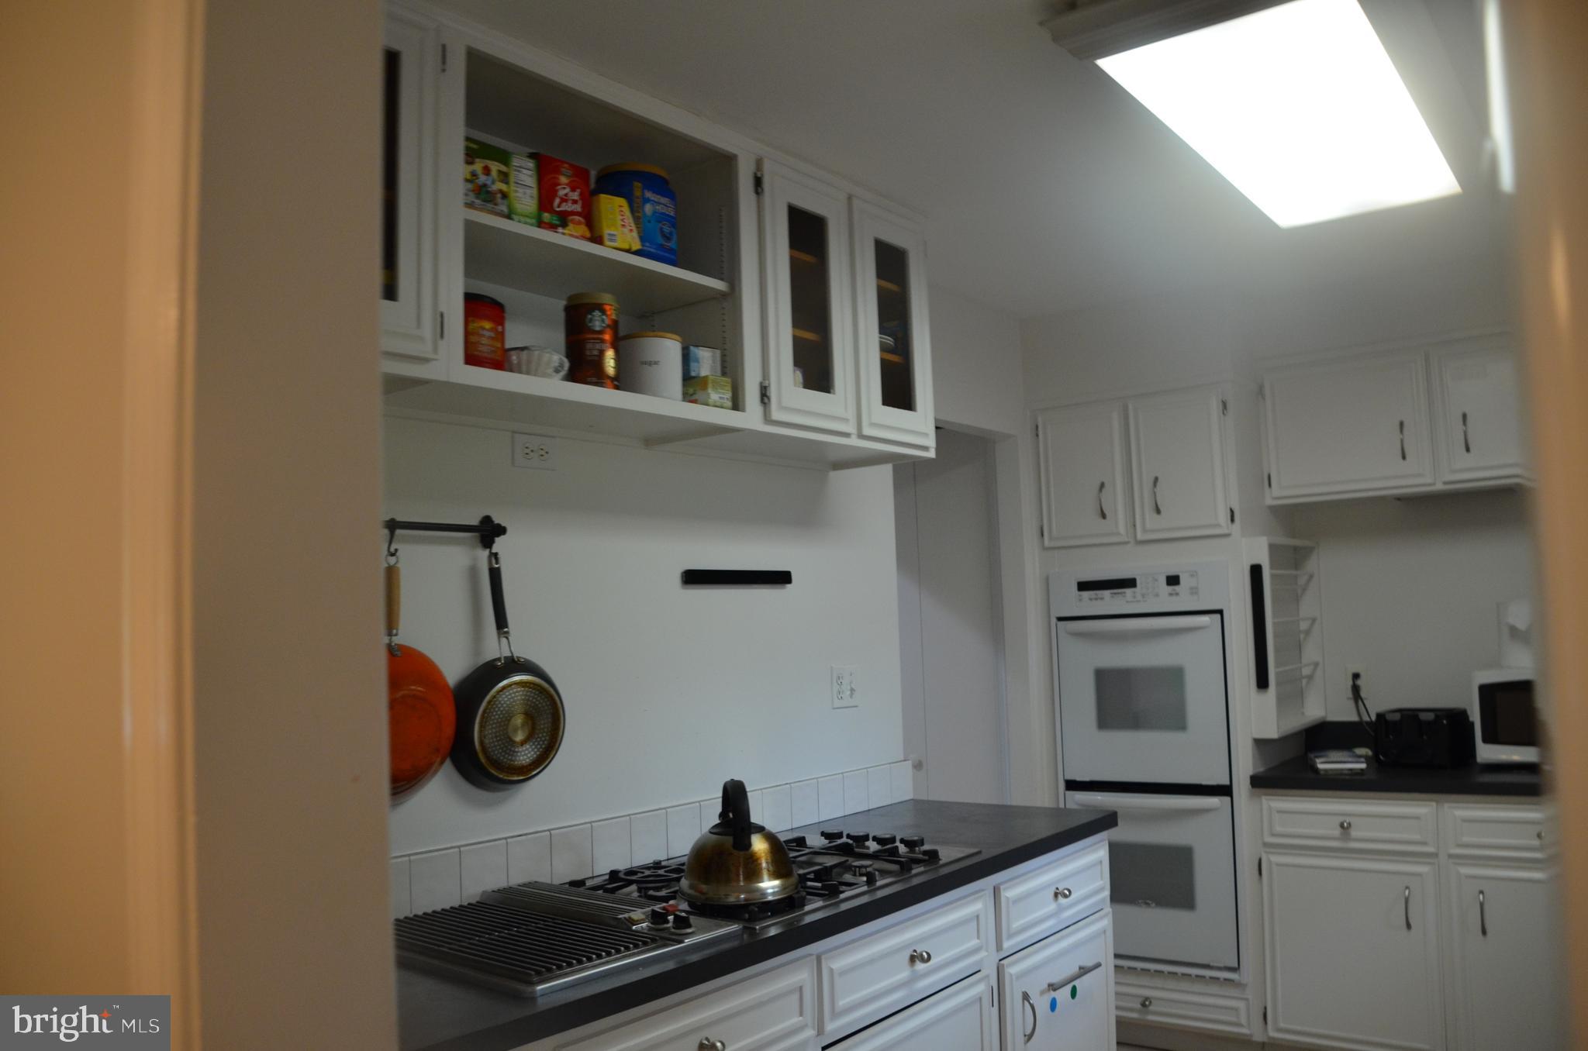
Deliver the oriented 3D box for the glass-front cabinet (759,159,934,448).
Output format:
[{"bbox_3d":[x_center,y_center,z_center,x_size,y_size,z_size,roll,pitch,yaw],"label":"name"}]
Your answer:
[{"bbox_3d":[0.012,-0.484,2.908,0.340,0.610,0.670,-6,-6,39],"label":"glass-front cabinet"}]

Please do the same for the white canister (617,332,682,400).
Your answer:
[{"bbox_3d":[-0.304,-0.309,2.443,0.130,0.148,0.130,-2,-5,0],"label":"white canister"}]

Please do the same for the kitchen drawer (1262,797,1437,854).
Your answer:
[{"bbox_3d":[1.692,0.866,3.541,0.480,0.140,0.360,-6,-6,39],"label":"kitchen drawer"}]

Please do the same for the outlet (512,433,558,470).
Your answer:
[{"bbox_3d":[-0.533,-0.154,2.473,0.012,0.072,0.118,-6,-6,39],"label":"outlet"}]

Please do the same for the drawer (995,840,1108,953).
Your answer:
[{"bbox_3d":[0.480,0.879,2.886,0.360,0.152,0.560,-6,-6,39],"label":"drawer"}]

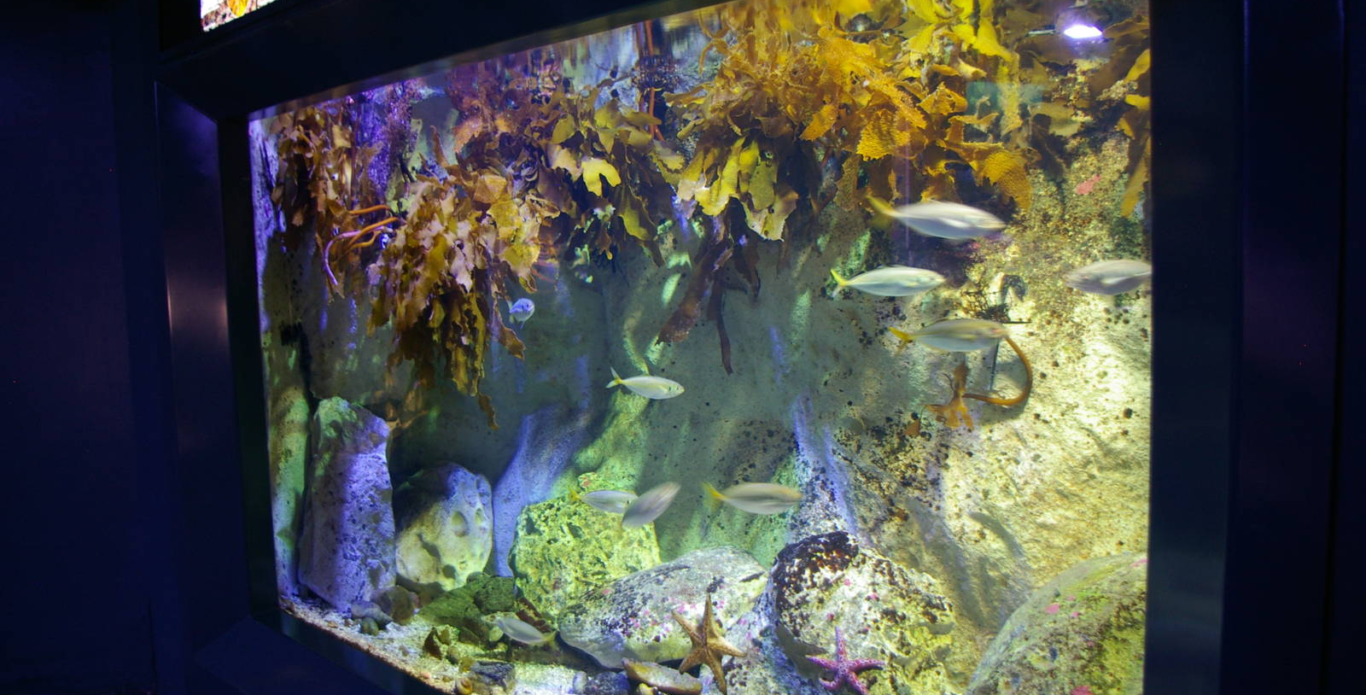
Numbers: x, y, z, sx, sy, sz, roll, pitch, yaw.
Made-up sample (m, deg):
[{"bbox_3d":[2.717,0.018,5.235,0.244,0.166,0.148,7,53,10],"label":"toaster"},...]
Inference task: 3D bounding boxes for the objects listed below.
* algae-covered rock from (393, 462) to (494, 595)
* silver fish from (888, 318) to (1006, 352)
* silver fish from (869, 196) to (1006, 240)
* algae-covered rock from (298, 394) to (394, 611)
[{"bbox_3d":[-0.799,0.599,3.420,0.313,0.402,0.297,-3,5,-14],"label":"algae-covered rock"},{"bbox_3d":[0.533,-0.026,2.050,0.238,0.063,0.033,-3,4,28],"label":"silver fish"},{"bbox_3d":[0.437,-0.223,1.750,0.237,0.066,0.034,10,10,25],"label":"silver fish"},{"bbox_3d":[-1.087,0.504,3.300,0.293,0.682,0.230,4,7,44],"label":"algae-covered rock"}]

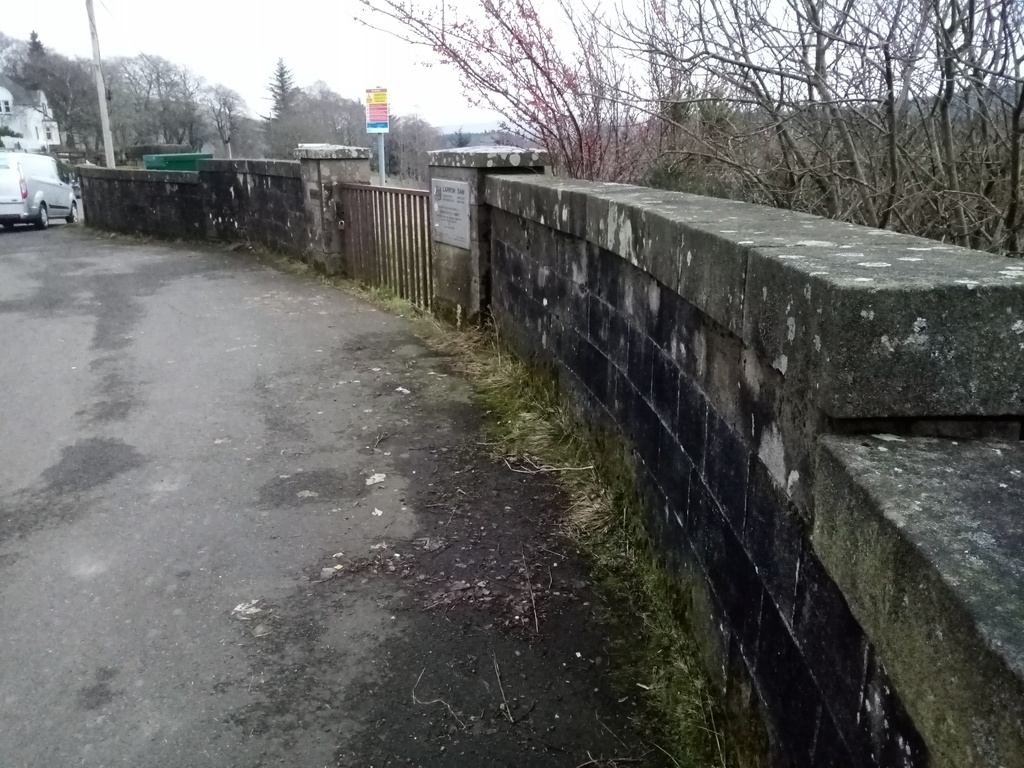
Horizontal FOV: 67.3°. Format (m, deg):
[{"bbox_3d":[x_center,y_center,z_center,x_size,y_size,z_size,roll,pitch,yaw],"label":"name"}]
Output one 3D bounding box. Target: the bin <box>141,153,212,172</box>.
[{"bbox_3d":[-7.973,-4.835,18.589,0.980,1.350,1.300,13,21,39],"label":"bin"}]

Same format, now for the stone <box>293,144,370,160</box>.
[{"bbox_3d":[-2.715,-3.489,11.600,0.910,0.200,0.910,-11,20,-33],"label":"stone"}]

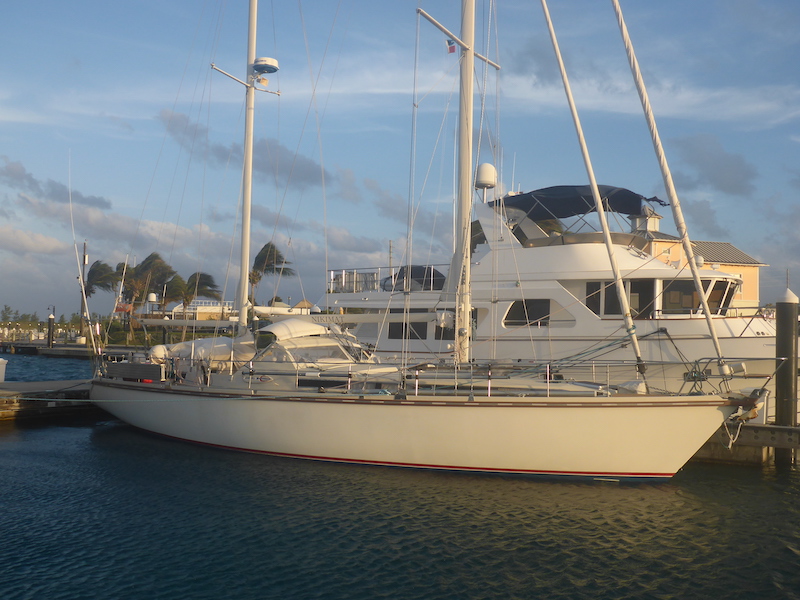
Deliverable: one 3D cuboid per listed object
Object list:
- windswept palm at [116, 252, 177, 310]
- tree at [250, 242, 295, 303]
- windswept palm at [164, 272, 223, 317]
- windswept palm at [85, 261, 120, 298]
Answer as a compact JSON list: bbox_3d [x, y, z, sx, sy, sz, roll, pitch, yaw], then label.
[{"bbox_3d":[-23.500,-0.280,75.000,5.560,8.250,4.600,0,-2,0],"label":"windswept palm"},{"bbox_3d":[-13.290,-0.990,84.000,4.670,9.970,4.200,0,-2,0],"label":"tree"},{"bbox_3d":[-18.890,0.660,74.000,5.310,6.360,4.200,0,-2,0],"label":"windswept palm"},{"bbox_3d":[-30.580,-0.100,83.000,3.800,7.900,3.600,0,-2,0],"label":"windswept palm"}]

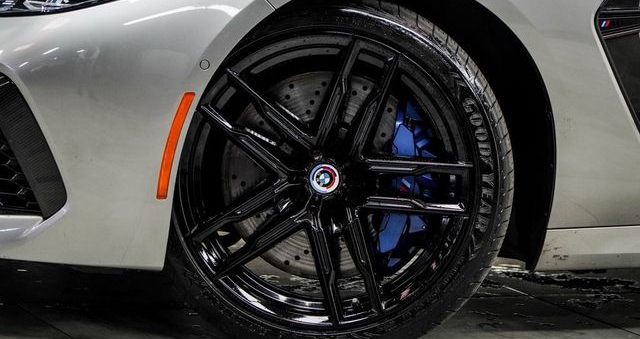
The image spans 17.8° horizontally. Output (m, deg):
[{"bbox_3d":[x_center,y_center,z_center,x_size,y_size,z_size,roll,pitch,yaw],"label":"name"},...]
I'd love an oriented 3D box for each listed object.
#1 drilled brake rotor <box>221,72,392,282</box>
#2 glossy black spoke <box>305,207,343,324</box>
[{"bbox_3d":[0.011,0.011,3.735,0.380,0.380,0.042,4,4,2],"label":"drilled brake rotor"},{"bbox_3d":[0.009,0.173,3.630,0.032,0.205,0.045,-10,3,3],"label":"glossy black spoke"}]

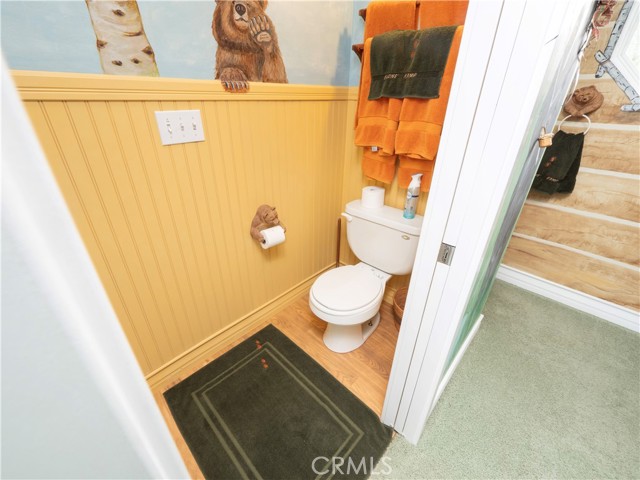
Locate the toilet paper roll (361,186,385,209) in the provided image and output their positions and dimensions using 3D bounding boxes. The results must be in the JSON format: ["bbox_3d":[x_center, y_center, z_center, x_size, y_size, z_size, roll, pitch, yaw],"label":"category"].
[{"bbox_3d":[0.311,-0.245,1.595,0.122,0.102,0.122,1,28,-1],"label":"toilet paper roll"}]

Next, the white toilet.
[{"bbox_3d":[0.227,0.232,1.530,0.480,0.700,0.673,24,36,36],"label":"white toilet"}]

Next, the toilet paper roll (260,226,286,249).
[{"bbox_3d":[-0.243,-0.013,1.455,0.102,0.102,0.112,24,36,36],"label":"toilet paper roll"}]

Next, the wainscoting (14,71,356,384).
[{"bbox_3d":[-0.324,-0.078,1.448,0.050,1.303,1.435,24,36,36],"label":"wainscoting"}]

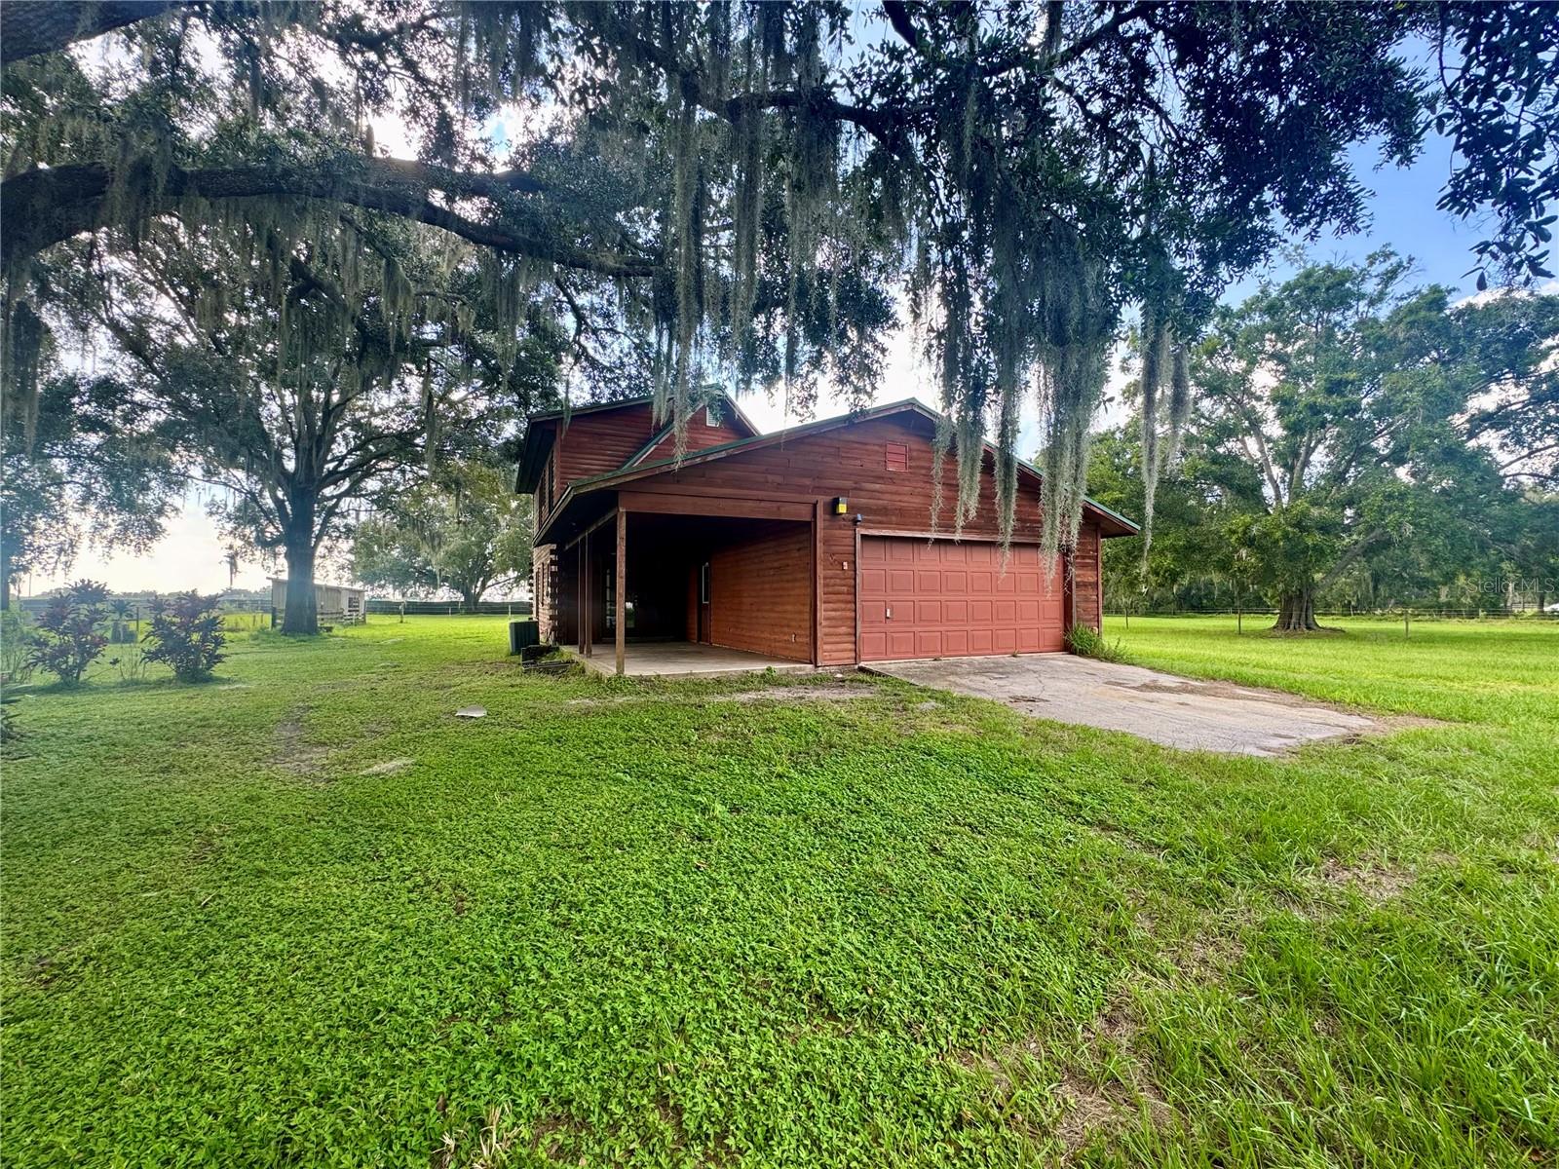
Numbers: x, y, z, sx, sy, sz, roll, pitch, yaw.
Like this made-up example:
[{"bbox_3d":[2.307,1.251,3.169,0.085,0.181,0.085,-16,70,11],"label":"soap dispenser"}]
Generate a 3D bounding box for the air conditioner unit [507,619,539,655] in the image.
[{"bbox_3d":[-5.788,1.196,14.241,0.650,0.750,0.650,1,-2,-25],"label":"air conditioner unit"}]

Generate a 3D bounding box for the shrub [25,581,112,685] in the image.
[{"bbox_3d":[-12.082,0.822,10.743,1.050,1.709,1.080,-2,-3,42],"label":"shrub"}]

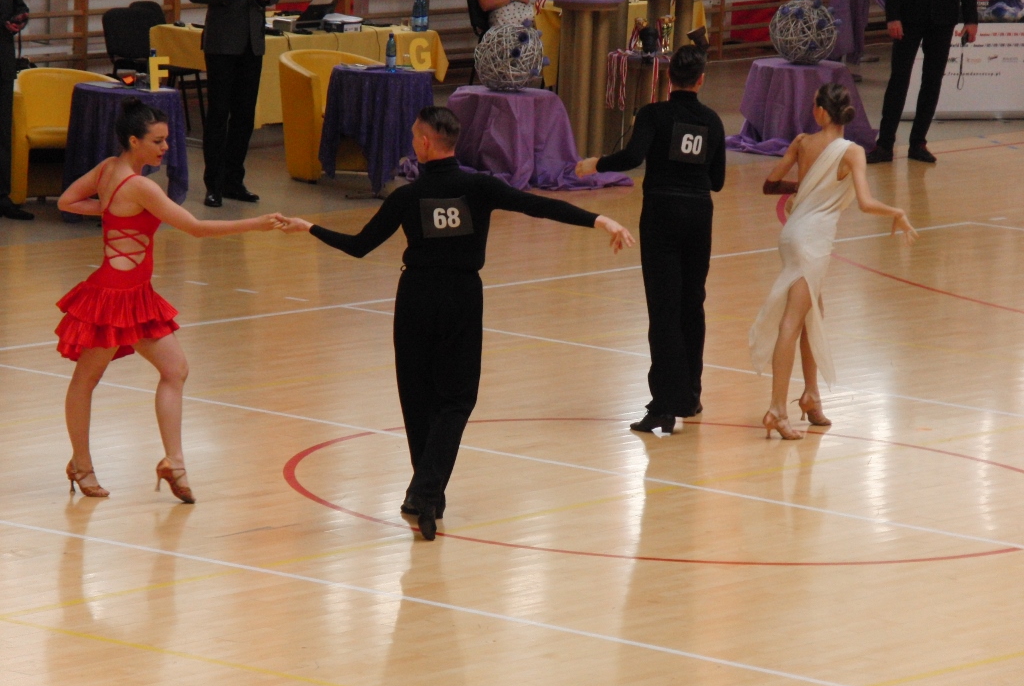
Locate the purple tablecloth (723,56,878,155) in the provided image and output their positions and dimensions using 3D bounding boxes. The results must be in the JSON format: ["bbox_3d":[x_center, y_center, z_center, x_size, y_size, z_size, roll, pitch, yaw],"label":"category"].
[{"bbox_3d":[1.895,-1.565,44.720,0.980,0.520,0.900,3,8,0],"label":"purple tablecloth"}]

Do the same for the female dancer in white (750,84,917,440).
[{"bbox_3d":[1.501,-0.413,32.141,0.600,1.630,0.520,9,11,36],"label":"female dancer in white"}]

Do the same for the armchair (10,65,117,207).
[{"bbox_3d":[-2.592,-1.212,39.792,0.730,0.720,0.670,0,9,-15],"label":"armchair"}]

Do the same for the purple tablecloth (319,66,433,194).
[{"bbox_3d":[-0.796,-1.264,40.440,0.680,0.710,0.680,3,8,0],"label":"purple tablecloth"}]

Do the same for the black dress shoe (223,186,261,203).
[{"bbox_3d":[-1.582,-0.864,39.922,0.280,0.110,0.100,8,10,32],"label":"black dress shoe"}]

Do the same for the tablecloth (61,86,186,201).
[{"bbox_3d":[-2.188,-1.080,38.801,0.740,0.710,0.720,3,8,0],"label":"tablecloth"}]

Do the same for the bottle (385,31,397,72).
[{"bbox_3d":[-0.714,-1.709,40.309,0.066,0.232,0.066,3,8,0],"label":"bottle"}]

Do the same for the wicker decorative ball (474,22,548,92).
[{"bbox_3d":[-0.005,-1.747,41.973,0.430,0.420,0.430,3,8,0],"label":"wicker decorative ball"}]

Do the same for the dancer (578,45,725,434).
[{"bbox_3d":[0.652,-0.511,32.030,0.630,1.770,0.460,0,9,-14],"label":"dancer"}]

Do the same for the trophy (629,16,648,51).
[{"bbox_3d":[0.799,-1.948,43.200,0.105,0.215,0.095,3,8,0],"label":"trophy"}]

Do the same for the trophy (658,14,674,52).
[{"bbox_3d":[0.973,-1.948,43.200,0.100,0.240,0.095,3,8,0],"label":"trophy"}]

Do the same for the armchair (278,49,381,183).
[{"bbox_3d":[-1.049,-1.362,41.262,0.720,0.750,0.660,-1,9,-23],"label":"armchair"}]

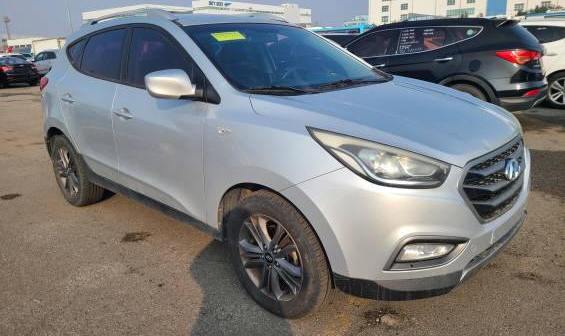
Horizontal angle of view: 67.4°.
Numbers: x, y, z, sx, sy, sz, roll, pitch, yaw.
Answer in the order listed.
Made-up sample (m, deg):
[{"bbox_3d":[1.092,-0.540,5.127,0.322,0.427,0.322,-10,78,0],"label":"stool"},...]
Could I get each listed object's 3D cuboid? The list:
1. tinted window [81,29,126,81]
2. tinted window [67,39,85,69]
[{"bbox_3d":[-1.347,-0.858,3.261,0.791,0.392,0.050,12,-6,42],"label":"tinted window"},{"bbox_3d":[-1.766,-0.962,3.663,0.469,0.269,0.050,12,-6,45],"label":"tinted window"}]

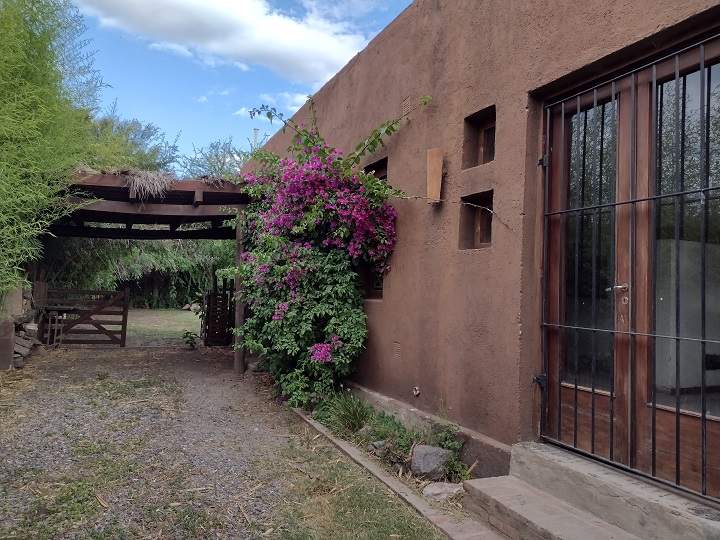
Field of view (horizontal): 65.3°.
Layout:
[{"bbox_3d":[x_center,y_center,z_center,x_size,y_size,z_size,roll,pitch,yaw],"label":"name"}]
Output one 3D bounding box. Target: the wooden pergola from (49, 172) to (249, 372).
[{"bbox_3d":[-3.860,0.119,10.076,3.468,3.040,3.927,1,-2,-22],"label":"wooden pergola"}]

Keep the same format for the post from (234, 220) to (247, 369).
[{"bbox_3d":[-1.950,0.383,9.141,0.163,2.509,0.163,1,-2,-22],"label":"post"}]

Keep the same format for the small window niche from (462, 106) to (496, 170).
[{"bbox_3d":[0.933,-0.946,4.095,0.163,0.384,0.388,1,-2,-22],"label":"small window niche"}]

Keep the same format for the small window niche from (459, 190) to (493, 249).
[{"bbox_3d":[0.915,-0.350,4.108,0.163,0.399,0.408,1,-2,-22],"label":"small window niche"}]

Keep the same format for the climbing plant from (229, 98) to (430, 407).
[{"bbox_3d":[-0.649,-0.105,6.193,1.122,3.325,3.162,1,-2,-22],"label":"climbing plant"}]

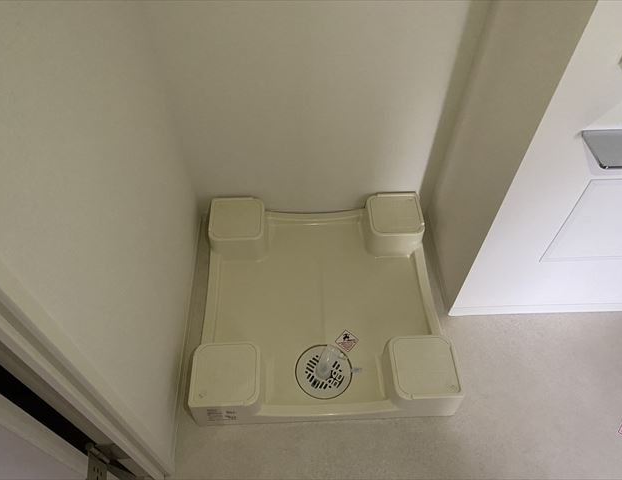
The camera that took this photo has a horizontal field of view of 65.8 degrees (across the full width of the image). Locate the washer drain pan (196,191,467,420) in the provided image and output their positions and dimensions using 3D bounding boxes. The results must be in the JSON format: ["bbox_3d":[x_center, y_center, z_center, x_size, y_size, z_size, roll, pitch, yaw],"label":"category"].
[{"bbox_3d":[0.028,0.158,1.353,0.640,0.135,0.640,-2,53,0],"label":"washer drain pan"}]

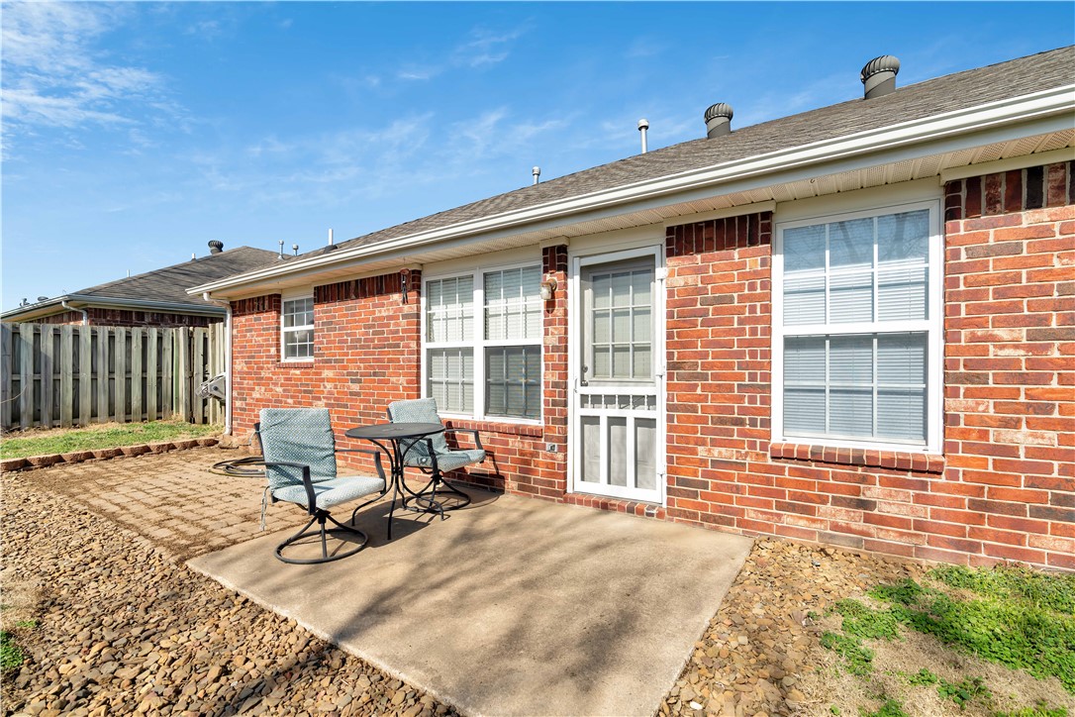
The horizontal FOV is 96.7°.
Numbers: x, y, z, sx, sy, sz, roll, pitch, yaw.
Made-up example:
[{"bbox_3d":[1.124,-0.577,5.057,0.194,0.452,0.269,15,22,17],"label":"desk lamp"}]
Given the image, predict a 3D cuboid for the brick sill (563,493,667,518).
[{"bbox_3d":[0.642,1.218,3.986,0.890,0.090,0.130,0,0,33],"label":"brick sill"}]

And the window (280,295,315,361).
[{"bbox_3d":[-3.300,-0.395,6.625,0.860,0.890,0.100,0,0,33],"label":"window"}]

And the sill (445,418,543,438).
[{"bbox_3d":[-0.609,0.685,4.842,1.617,0.100,0.110,0,-1,33],"label":"sill"}]

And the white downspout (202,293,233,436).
[{"bbox_3d":[-4.900,0.109,7.328,0.100,2.200,0.360,0,0,33],"label":"white downspout"}]

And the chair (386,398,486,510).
[{"bbox_3d":[-0.938,0.852,4.437,0.750,0.910,0.640,0,0,34],"label":"chair"}]

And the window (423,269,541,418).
[{"bbox_3d":[-0.595,-0.131,4.839,1.570,1.460,0.100,0,0,33],"label":"window"}]

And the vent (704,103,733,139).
[{"bbox_3d":[2.719,-3.497,7.149,0.410,0.540,0.410,0,-1,33],"label":"vent"}]

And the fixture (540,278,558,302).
[{"bbox_3d":[0.086,-0.610,4.185,0.125,0.210,0.170,0,0,33],"label":"fixture"}]

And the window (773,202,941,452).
[{"bbox_3d":[2.037,-0.186,3.113,0.920,1.520,0.090,0,0,33],"label":"window"}]

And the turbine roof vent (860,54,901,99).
[{"bbox_3d":[4.356,-3.516,6.066,0.410,0.540,0.410,0,-1,33],"label":"turbine roof vent"}]

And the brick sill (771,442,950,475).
[{"bbox_3d":[2.028,0.635,3.098,0.925,0.100,0.110,0,-1,33],"label":"brick sill"}]

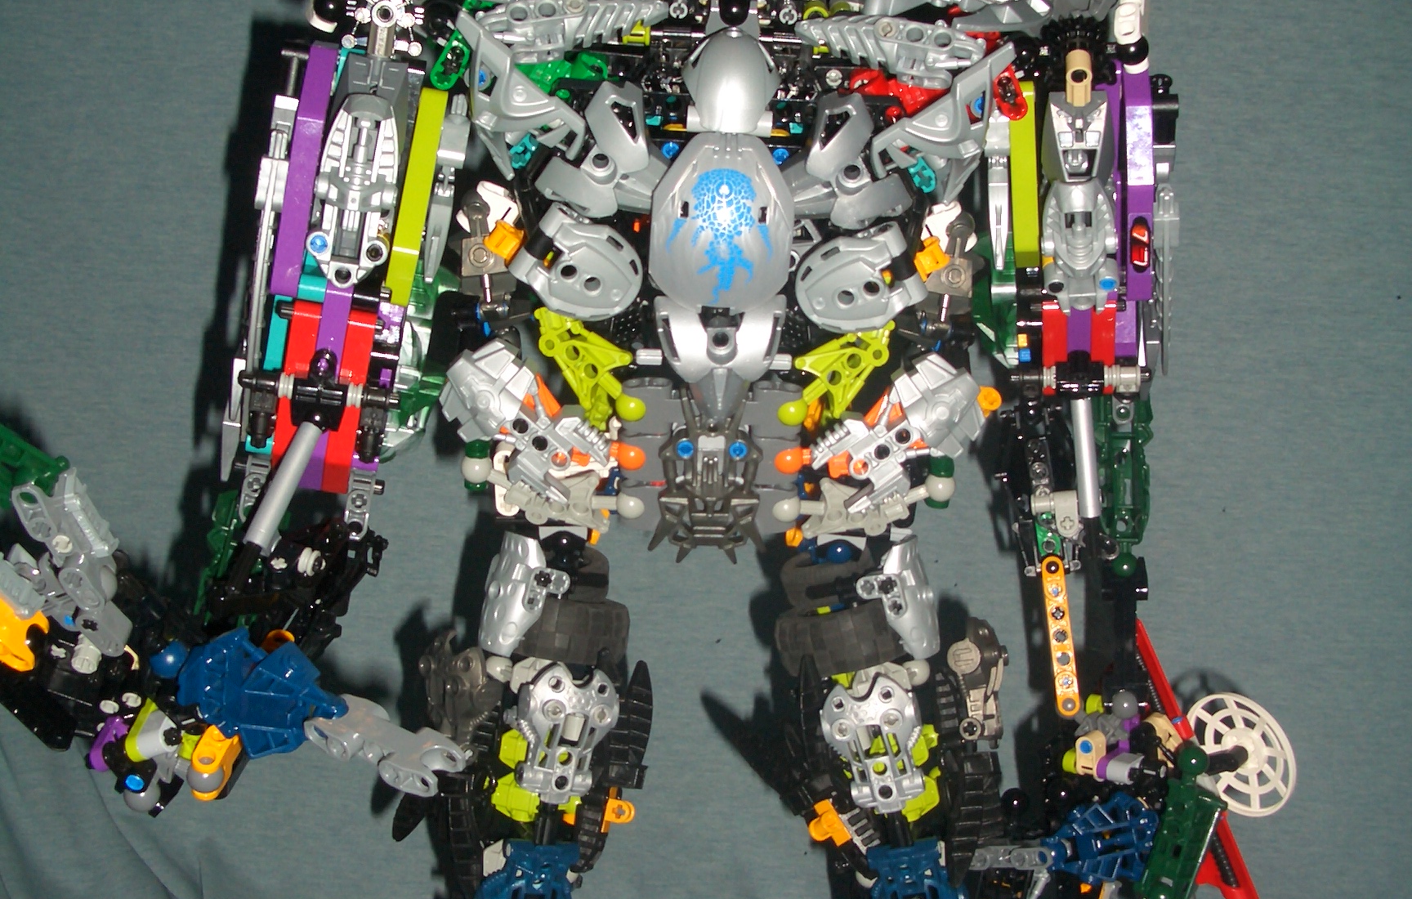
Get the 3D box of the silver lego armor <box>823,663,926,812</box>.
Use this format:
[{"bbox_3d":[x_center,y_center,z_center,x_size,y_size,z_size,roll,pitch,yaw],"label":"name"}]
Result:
[{"bbox_3d":[0.055,0.096,0.624,0.033,0.045,0.016,-13,-2,3],"label":"silver lego armor"}]

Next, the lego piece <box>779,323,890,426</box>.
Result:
[{"bbox_3d":[0.041,-0.023,0.588,0.045,0.022,0.015,-42,6,6],"label":"lego piece"}]

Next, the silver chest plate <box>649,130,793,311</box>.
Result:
[{"bbox_3d":[0.004,-0.064,0.532,0.040,0.050,0.026,2,10,0],"label":"silver chest plate"}]

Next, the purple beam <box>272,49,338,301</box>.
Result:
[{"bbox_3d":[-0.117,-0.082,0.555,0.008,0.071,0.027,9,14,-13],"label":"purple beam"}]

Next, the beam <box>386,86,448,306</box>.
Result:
[{"bbox_3d":[-0.086,-0.074,0.564,0.008,0.063,0.018,10,-16,-10],"label":"beam"}]

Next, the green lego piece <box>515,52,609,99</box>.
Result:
[{"bbox_3d":[-0.043,-0.109,0.555,0.031,0.018,0.018,5,12,-4],"label":"green lego piece"}]

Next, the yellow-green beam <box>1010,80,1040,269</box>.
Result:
[{"bbox_3d":[0.100,-0.085,0.596,0.008,0.061,0.018,-2,28,10],"label":"yellow-green beam"}]

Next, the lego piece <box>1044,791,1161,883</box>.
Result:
[{"bbox_3d":[0.135,0.132,0.648,0.041,0.030,0.022,-9,-5,10],"label":"lego piece"}]

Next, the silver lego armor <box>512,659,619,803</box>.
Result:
[{"bbox_3d":[-0.046,0.092,0.620,0.033,0.045,0.016,9,-4,-3],"label":"silver lego armor"}]

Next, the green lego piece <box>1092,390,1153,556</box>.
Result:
[{"bbox_3d":[0.140,0.008,0.640,0.018,0.056,0.017,0,22,13],"label":"green lego piece"}]

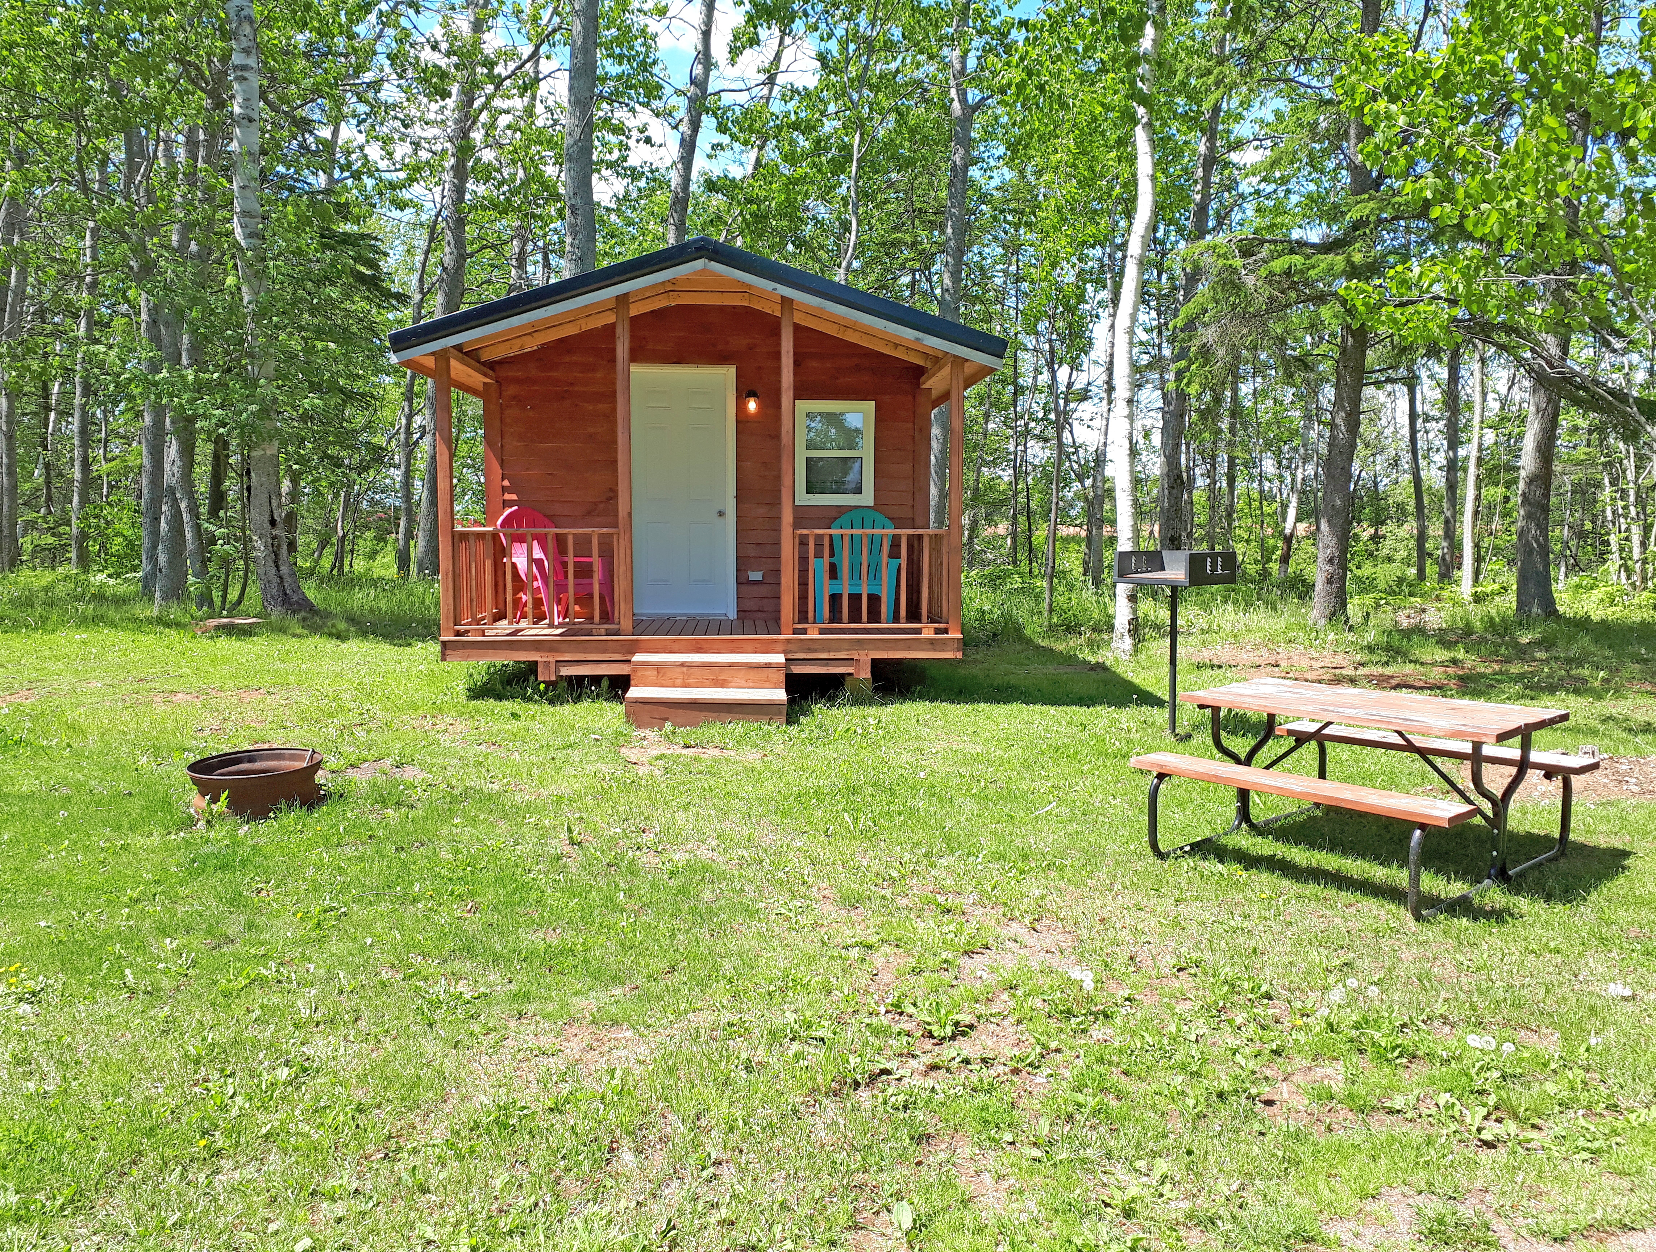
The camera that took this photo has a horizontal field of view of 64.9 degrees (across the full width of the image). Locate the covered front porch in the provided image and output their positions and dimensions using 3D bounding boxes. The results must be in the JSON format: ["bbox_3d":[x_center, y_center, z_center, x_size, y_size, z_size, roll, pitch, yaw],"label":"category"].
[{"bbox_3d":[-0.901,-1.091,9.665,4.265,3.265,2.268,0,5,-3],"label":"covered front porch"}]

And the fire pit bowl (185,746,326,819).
[{"bbox_3d":[-2.836,0.792,6.471,0.620,0.220,0.620,0,5,0],"label":"fire pit bowl"}]

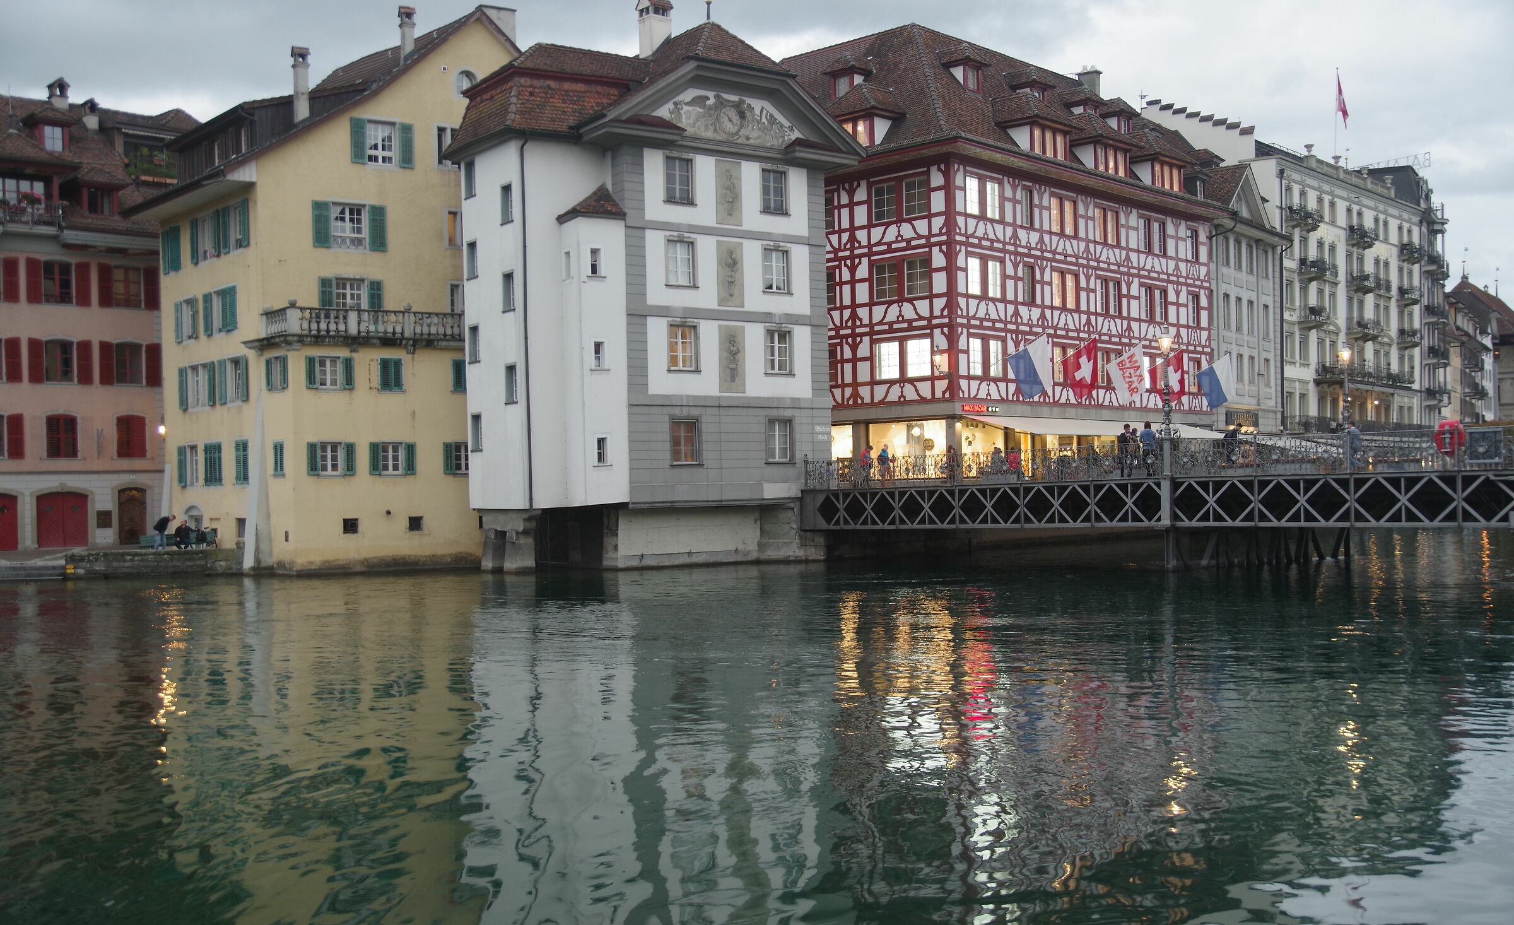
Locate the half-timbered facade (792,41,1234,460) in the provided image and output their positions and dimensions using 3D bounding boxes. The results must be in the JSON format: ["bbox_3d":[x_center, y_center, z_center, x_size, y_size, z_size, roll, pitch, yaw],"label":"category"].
[{"bbox_3d":[11.313,-11.239,82.802,18.500,24.500,28.000,-2,-1,42],"label":"half-timbered facade"}]

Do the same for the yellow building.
[{"bbox_3d":[-13.707,-6.561,59.463,18.500,20.860,12.300,-1,-1,-32],"label":"yellow building"}]

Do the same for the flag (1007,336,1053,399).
[{"bbox_3d":[12.311,-4.265,68.211,2.360,2.800,0.300,-2,-1,42],"label":"flag"}]

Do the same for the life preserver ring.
[{"bbox_3d":[18.302,-0.644,40.007,0.240,0.932,0.860,0,-1,-43],"label":"life preserver ring"}]

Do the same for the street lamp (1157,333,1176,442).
[{"bbox_3d":[12.504,-2.422,46.231,0.540,3.398,0.540,0,-1,-43],"label":"street lamp"}]

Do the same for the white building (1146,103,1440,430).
[{"bbox_3d":[35.956,-11.325,110.380,17.500,25.000,28.500,-2,-1,42],"label":"white building"}]

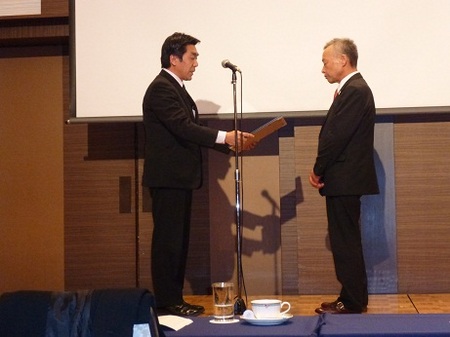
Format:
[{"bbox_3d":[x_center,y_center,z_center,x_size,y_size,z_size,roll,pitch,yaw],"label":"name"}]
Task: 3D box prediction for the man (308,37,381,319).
[{"bbox_3d":[0.725,0.045,5.800,0.430,1.690,0.500,-1,-2,1],"label":"man"}]

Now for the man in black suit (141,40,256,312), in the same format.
[{"bbox_3d":[-0.155,0.035,5.780,0.670,1.735,0.510,-1,-2,11],"label":"man in black suit"}]

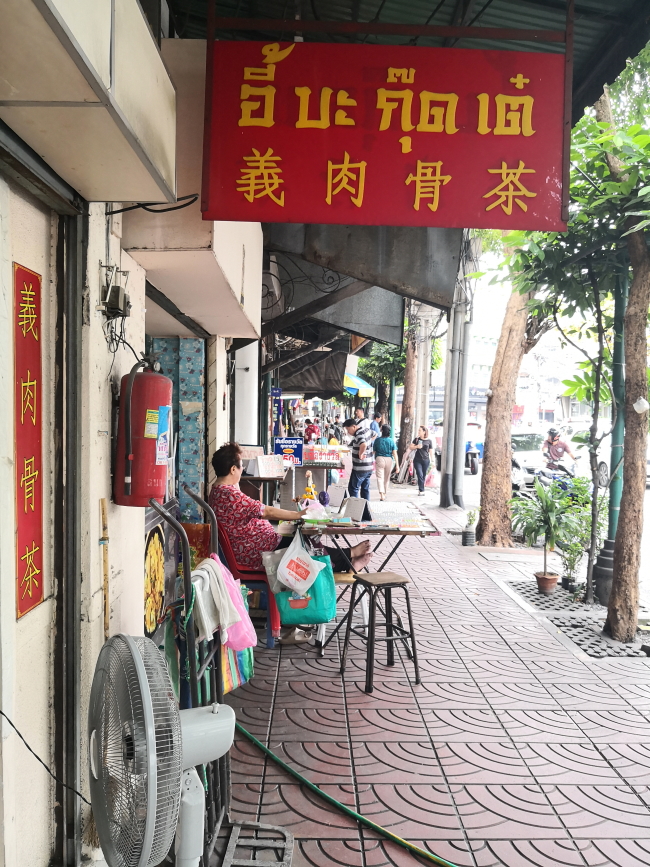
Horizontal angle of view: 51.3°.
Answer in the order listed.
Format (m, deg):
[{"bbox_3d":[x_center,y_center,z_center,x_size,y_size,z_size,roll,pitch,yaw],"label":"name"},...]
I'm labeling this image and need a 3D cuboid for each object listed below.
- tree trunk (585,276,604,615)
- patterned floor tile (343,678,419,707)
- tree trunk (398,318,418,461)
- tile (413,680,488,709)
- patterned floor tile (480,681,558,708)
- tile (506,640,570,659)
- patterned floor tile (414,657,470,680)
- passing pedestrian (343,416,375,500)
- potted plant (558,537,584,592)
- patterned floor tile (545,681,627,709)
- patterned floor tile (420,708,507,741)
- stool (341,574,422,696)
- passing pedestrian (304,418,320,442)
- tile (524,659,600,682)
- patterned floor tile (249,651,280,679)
[{"bbox_3d":[2.470,-0.002,6.197,0.183,3.129,0.170,1,2,-1],"label":"tree trunk"},{"bbox_3d":[0.325,1.580,4.047,0.400,0.035,0.395,1,1,-1],"label":"patterned floor tile"},{"bbox_3d":[2.516,-1.122,20.500,0.400,5.000,0.400,4,1,0],"label":"tree trunk"},{"bbox_3d":[0.723,1.540,3.934,0.400,0.030,0.395,1,1,-1],"label":"tile"},{"bbox_3d":[1.124,1.545,3.938,0.400,0.030,0.395,1,1,-1],"label":"patterned floor tile"},{"bbox_3d":[1.518,1.540,4.727,0.400,0.030,0.395,1,1,-1],"label":"tile"},{"bbox_3d":[0.735,1.577,4.450,0.400,0.035,0.395,1,1,-1],"label":"patterned floor tile"},{"bbox_3d":[0.583,0.607,11.100,0.450,1.660,0.500,1,1,22],"label":"passing pedestrian"},{"bbox_3d":[2.420,1.293,6.624,0.245,0.529,0.240,1,2,-1],"label":"potted plant"},{"bbox_3d":[1.496,1.520,3.867,0.395,0.030,0.385,1,1,-1],"label":"patterned floor tile"},{"bbox_3d":[0.750,1.596,3.661,0.400,0.035,0.395,1,1,-1],"label":"patterned floor tile"},{"bbox_3d":[0.348,1.204,4.187,0.360,0.625,0.360,0,1,-25],"label":"stool"},{"bbox_3d":[-0.357,0.457,19.300,0.480,1.680,0.360,0,1,-27],"label":"passing pedestrian"},{"bbox_3d":[1.489,1.513,4.245,0.395,0.030,0.385,1,1,-1],"label":"tile"},{"bbox_3d":[-0.516,1.558,4.426,0.400,0.035,0.395,1,1,-1],"label":"patterned floor tile"}]

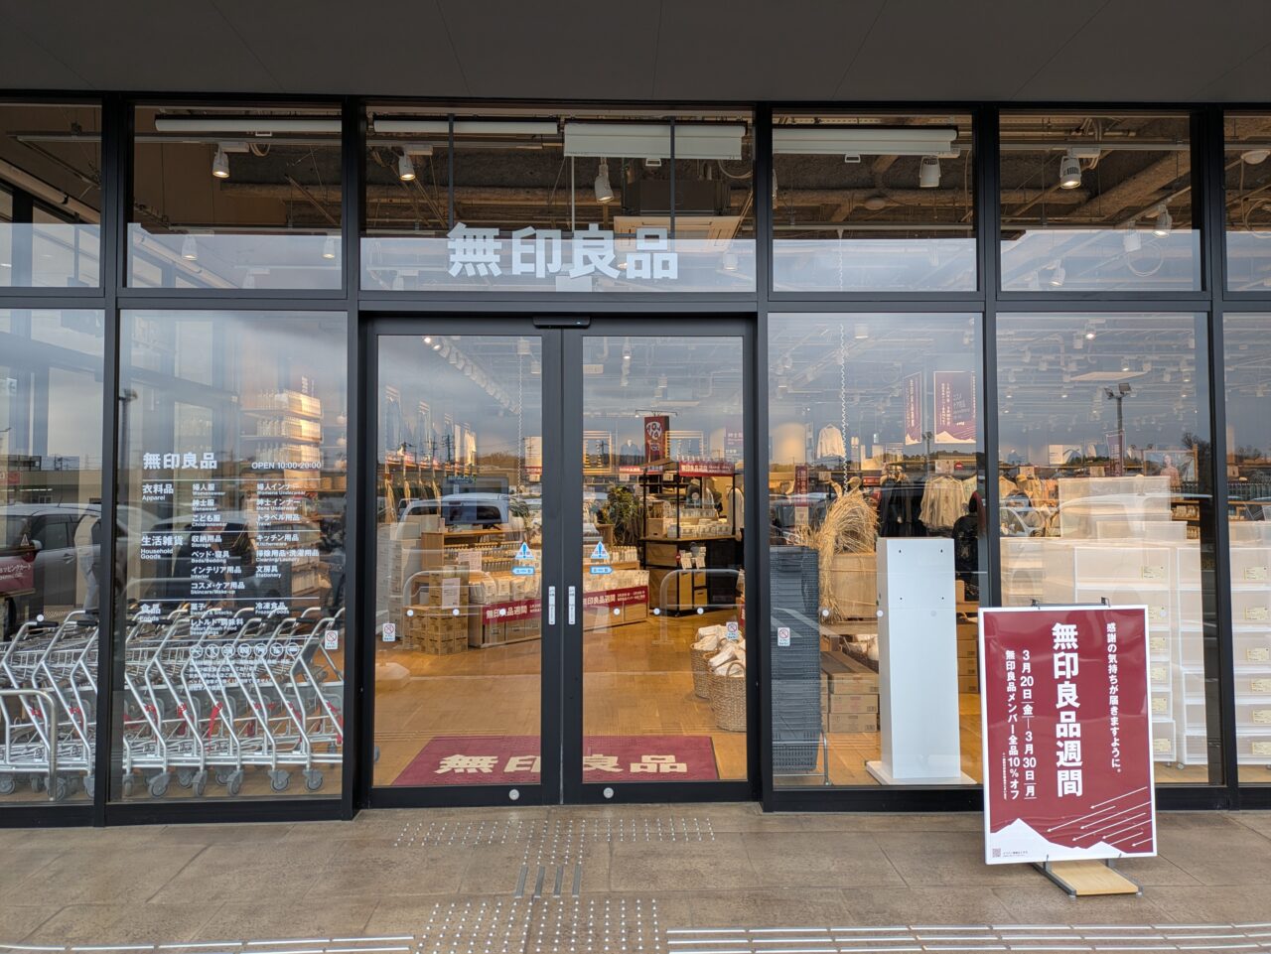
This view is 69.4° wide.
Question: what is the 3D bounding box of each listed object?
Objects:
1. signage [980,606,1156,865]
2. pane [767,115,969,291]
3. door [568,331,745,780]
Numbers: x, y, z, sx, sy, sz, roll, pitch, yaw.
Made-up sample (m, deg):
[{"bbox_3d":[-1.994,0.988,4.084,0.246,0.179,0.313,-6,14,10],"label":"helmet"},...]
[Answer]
[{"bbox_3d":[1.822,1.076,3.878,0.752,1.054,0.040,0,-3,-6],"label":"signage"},{"bbox_3d":[1.228,-1.417,4.718,1.045,0.935,0.060,0,-2,-2],"label":"pane"},{"bbox_3d":[0.125,0.429,4.747,0.950,2.440,0.060,0,-2,-2],"label":"door"}]

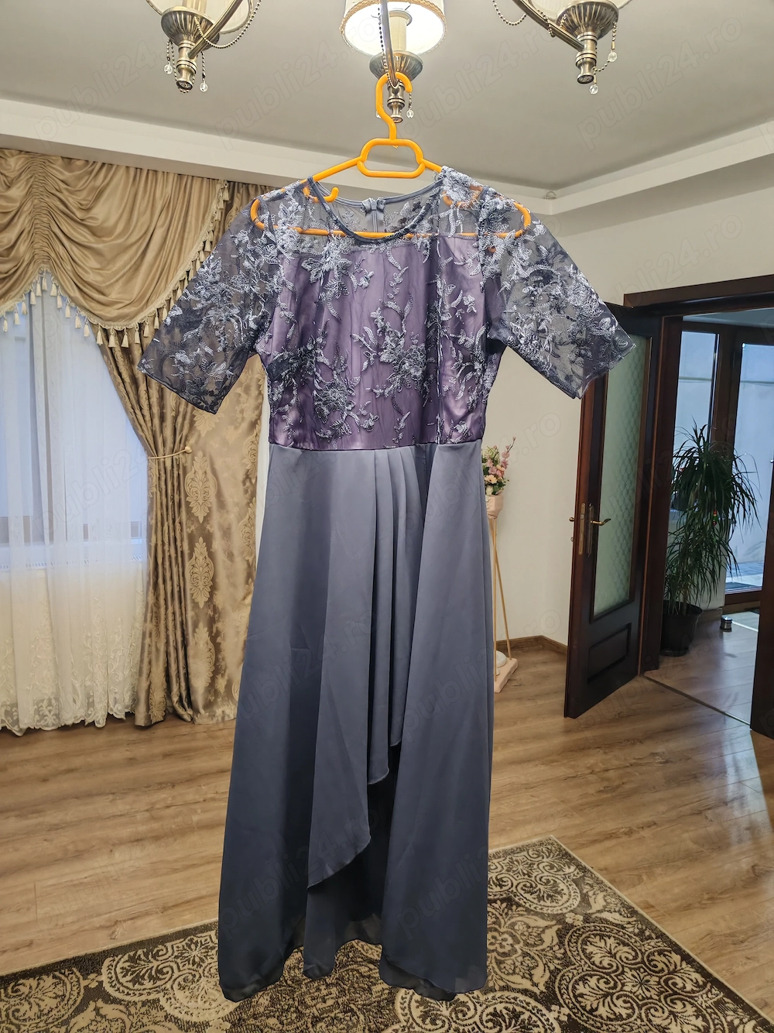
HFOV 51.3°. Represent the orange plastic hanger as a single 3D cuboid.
[{"bbox_3d":[0.010,-0.537,1.206,0.425,0.238,0.015,1,9,-2],"label":"orange plastic hanger"}]

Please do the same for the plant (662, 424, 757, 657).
[{"bbox_3d":[1.969,0.147,5.078,0.620,1.480,0.600,4,10,20],"label":"plant"}]

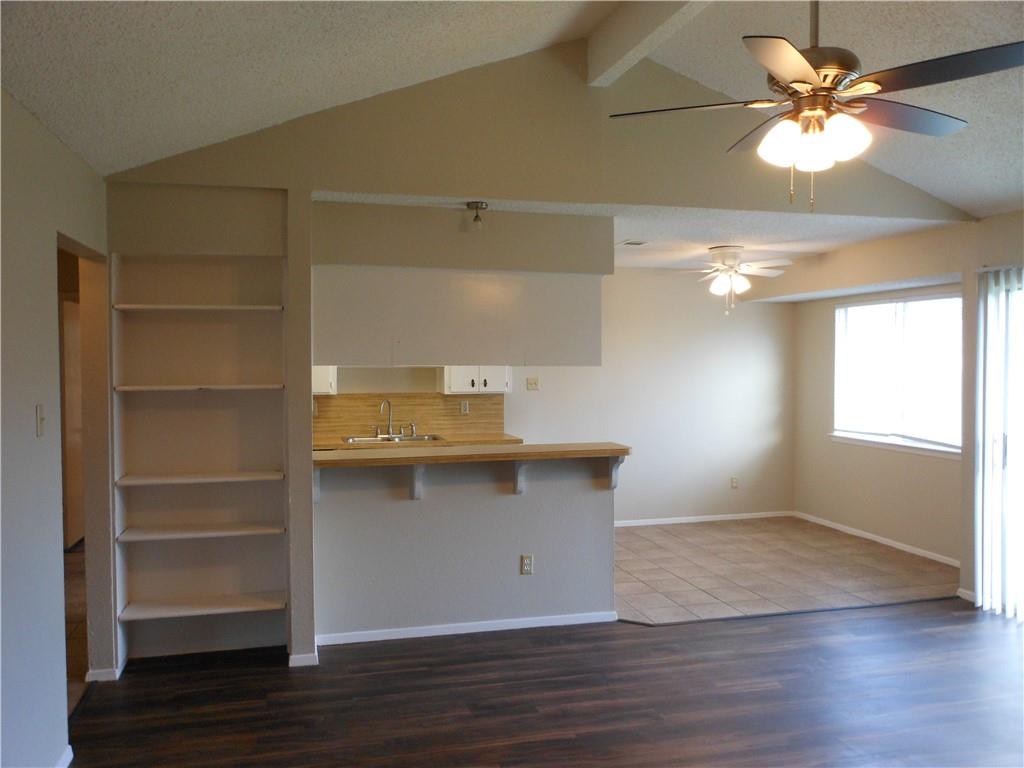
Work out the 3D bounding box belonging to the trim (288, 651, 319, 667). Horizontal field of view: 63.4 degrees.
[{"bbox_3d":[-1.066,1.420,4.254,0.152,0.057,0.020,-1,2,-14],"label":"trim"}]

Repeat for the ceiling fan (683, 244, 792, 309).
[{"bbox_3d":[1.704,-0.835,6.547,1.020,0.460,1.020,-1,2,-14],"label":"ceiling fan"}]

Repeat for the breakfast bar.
[{"bbox_3d":[-0.208,0.901,4.671,1.755,1.063,0.405,-1,2,-14],"label":"breakfast bar"}]

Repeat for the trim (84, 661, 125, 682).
[{"bbox_3d":[-2.009,1.429,4.052,0.157,0.060,0.020,-1,2,-14],"label":"trim"}]

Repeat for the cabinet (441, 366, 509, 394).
[{"bbox_3d":[-0.325,-0.312,7.241,0.595,0.782,0.310,-1,2,-14],"label":"cabinet"}]

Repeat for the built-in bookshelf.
[{"bbox_3d":[-1.586,0.404,4.287,0.815,2.090,0.325,-1,2,-14],"label":"built-in bookshelf"}]

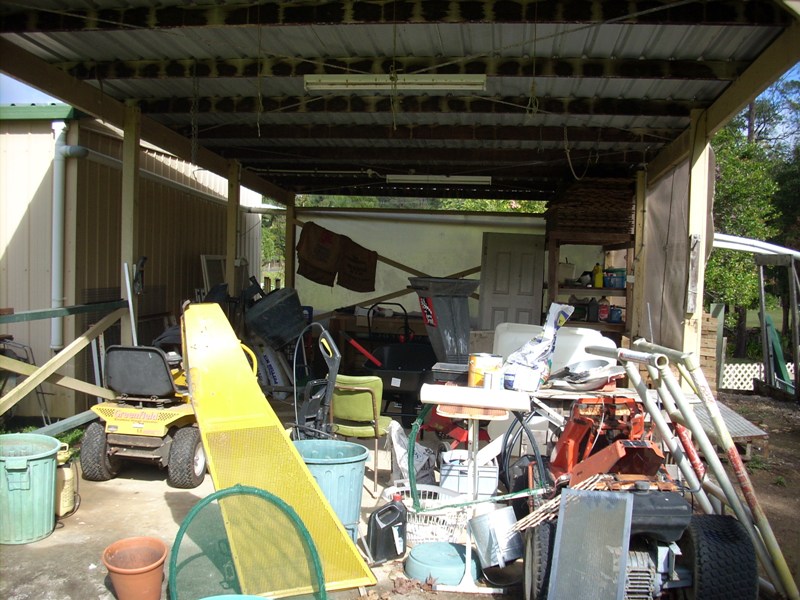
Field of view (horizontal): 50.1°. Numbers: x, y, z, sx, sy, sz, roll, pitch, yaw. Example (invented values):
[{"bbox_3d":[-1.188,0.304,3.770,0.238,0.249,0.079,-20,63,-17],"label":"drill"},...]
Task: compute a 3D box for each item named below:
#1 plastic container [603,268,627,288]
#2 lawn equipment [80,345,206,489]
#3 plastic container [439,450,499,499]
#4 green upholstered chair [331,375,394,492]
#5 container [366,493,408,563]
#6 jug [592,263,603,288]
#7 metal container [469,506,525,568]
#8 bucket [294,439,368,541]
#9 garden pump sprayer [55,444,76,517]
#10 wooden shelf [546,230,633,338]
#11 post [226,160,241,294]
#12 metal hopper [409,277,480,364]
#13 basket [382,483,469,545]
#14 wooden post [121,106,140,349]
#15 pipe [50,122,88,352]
[{"bbox_3d":[2.283,-0.229,9.100,0.240,0.210,0.220,2,3,6],"label":"plastic container"},{"bbox_3d":[-1.672,0.761,6.558,0.860,0.980,1.680,2,3,9],"label":"lawn equipment"},{"bbox_3d":[0.484,1.218,5.923,0.394,0.250,0.310,2,3,4],"label":"plastic container"},{"bbox_3d":[-0.253,0.904,5.920,0.420,0.800,0.470,3,3,20],"label":"green upholstered chair"},{"bbox_3d":[-0.068,1.213,4.582,0.185,0.325,0.120,0,3,-25],"label":"container"},{"bbox_3d":[2.102,-0.255,9.100,0.105,0.270,0.120,2,3,6],"label":"jug"},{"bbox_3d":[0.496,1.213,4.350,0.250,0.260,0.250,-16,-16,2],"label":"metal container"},{"bbox_3d":[-0.419,1.108,4.787,0.482,0.537,0.482,2,3,0],"label":"bucket"},{"bbox_3d":[-2.044,1.067,5.154,0.180,0.440,0.180,1,3,-22],"label":"garden pump sprayer"},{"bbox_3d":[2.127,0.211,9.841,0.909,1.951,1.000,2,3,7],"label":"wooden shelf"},{"bbox_3d":[-1.864,-0.228,9.513,0.100,2.642,0.100,2,3,7],"label":"post"},{"bbox_3d":[0.356,0.164,6.850,0.440,0.710,0.440,0,3,-24],"label":"metal hopper"},{"bbox_3d":[0.156,1.266,4.955,0.510,0.240,0.460,2,3,5],"label":"basket"},{"bbox_3d":[-2.182,-0.181,6.902,0.100,2.796,0.100,2,3,7],"label":"wooden post"},{"bbox_3d":[-3.133,-0.590,8.142,0.315,2.159,0.220,2,3,7],"label":"pipe"}]

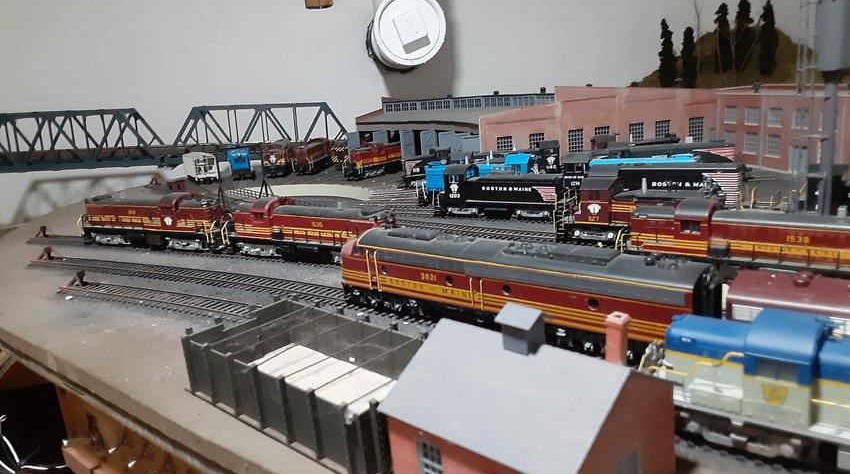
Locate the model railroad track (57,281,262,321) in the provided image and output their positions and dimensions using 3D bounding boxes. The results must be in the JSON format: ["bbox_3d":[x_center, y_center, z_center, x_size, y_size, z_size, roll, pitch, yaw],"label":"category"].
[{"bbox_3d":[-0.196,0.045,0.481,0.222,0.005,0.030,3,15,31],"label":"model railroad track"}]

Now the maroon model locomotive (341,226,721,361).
[{"bbox_3d":[0.035,0.023,0.363,0.246,0.052,0.036,7,17,41],"label":"maroon model locomotive"}]

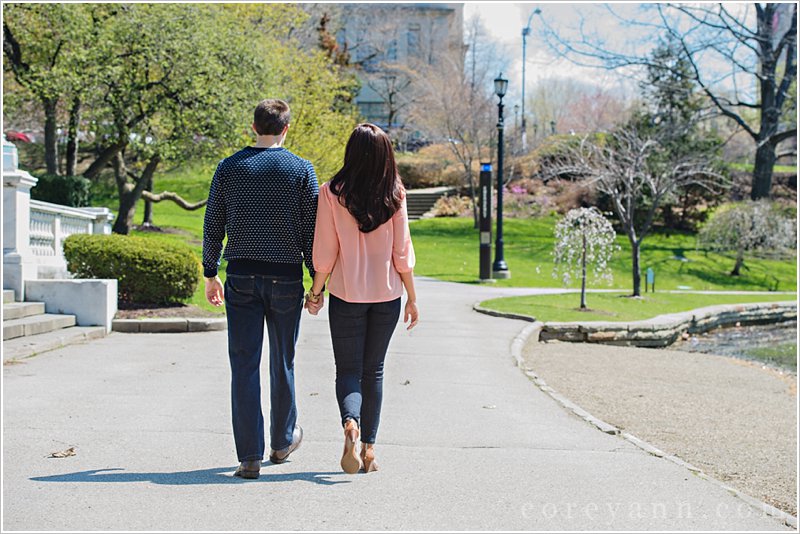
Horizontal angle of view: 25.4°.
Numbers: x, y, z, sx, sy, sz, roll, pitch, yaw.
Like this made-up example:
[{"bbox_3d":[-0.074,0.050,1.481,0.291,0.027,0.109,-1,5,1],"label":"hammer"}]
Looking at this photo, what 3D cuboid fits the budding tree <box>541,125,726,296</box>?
[{"bbox_3d":[4.136,-1.001,31.500,3.300,3.060,3.200,0,1,0],"label":"budding tree"}]

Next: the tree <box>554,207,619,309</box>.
[{"bbox_3d":[2.764,-0.142,26.500,1.000,1.530,1.000,0,1,0],"label":"tree"}]

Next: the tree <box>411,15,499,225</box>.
[{"bbox_3d":[1.747,-4.696,57.000,3.000,6.900,2.900,0,1,0],"label":"tree"}]

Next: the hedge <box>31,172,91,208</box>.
[{"bbox_3d":[-8.400,-1.868,44.000,1.750,1.000,1.400,0,1,0],"label":"hedge"}]

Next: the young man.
[{"bbox_3d":[-0.675,0.104,8.600,0.550,1.810,0.480,0,1,3],"label":"young man"}]

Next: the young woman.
[{"bbox_3d":[-0.181,0.150,8.600,0.530,1.690,0.480,0,1,3],"label":"young woman"}]

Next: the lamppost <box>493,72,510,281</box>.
[{"bbox_3d":[2.568,-2.315,45.000,0.450,5.250,0.450,0,1,0],"label":"lamppost"}]

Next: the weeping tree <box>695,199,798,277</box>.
[{"bbox_3d":[8.427,-0.689,43.000,2.400,1.850,2.300,0,1,0],"label":"weeping tree"}]

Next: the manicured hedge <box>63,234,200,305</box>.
[{"bbox_3d":[-3.768,0.049,25.000,2.000,1.030,1.600,0,1,0],"label":"manicured hedge"}]

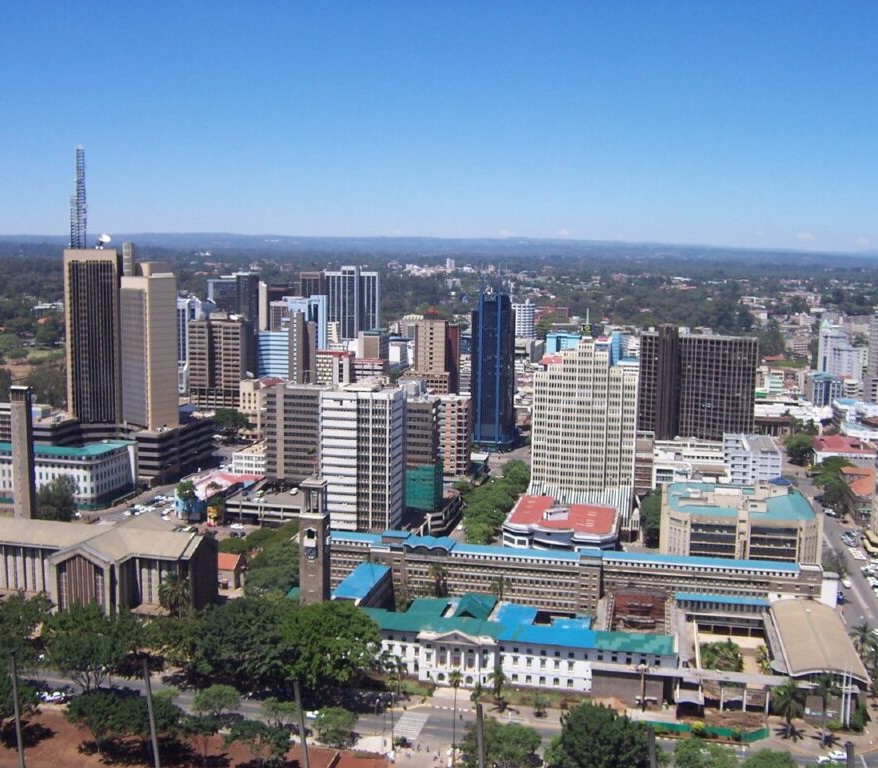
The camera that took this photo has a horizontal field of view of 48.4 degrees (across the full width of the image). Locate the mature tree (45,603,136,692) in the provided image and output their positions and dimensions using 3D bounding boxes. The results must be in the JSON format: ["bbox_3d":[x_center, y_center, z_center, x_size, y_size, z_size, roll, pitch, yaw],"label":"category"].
[{"bbox_3d":[-85.837,65.410,239.914,20.000,19.500,20.000,2,7,13],"label":"mature tree"}]

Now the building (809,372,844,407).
[{"bbox_3d":[262.410,6.780,663.840,19.190,26.260,20.000,2,8,12],"label":"building"}]

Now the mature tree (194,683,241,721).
[{"bbox_3d":[-49.210,70.600,217.060,10.410,7.010,10.410,-1,7,-13],"label":"mature tree"}]

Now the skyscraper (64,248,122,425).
[{"bbox_3d":[-163.100,-23.500,470.640,27.460,81.380,15.500,2,8,12],"label":"skyscraper"}]

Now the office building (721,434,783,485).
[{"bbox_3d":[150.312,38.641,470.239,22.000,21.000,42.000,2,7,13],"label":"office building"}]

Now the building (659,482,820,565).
[{"bbox_3d":[109.489,50.812,362.269,53.500,22.500,46.000,2,7,13],"label":"building"}]

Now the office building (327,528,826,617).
[{"bbox_3d":[36.510,57.500,297.530,149.660,19.300,12.500,2,8,11],"label":"office building"}]

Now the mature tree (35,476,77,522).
[{"bbox_3d":[-151.756,46.524,387.039,16.500,19.500,16.000,2,7,13],"label":"mature tree"}]

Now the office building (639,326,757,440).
[{"bbox_3d":[141.760,3.410,530.270,57.000,67.700,27.000,4,8,24],"label":"office building"}]

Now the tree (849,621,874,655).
[{"bbox_3d":[112.036,69.905,258.504,6.400,13.000,6.400,1,7,0],"label":"tree"}]

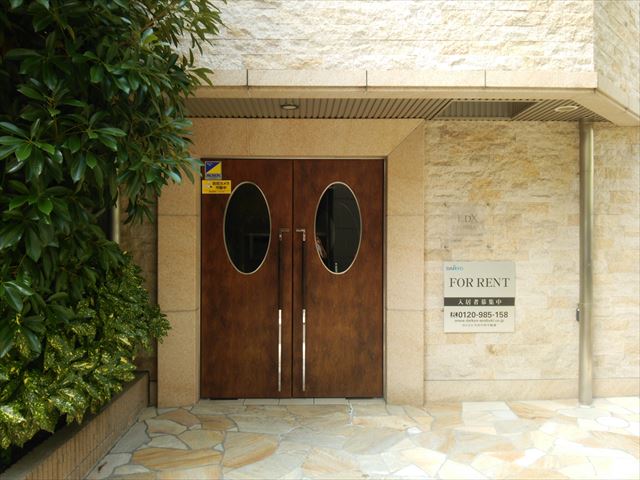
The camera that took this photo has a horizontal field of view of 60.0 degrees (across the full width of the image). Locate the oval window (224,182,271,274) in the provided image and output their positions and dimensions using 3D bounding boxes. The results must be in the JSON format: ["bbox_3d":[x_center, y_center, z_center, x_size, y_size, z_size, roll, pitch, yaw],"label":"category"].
[{"bbox_3d":[-0.678,-0.108,5.219,0.443,0.869,0.050,0,0,-2],"label":"oval window"}]

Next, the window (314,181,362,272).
[{"bbox_3d":[0.172,-0.109,5.246,0.445,0.873,0.050,0,0,-2],"label":"window"}]

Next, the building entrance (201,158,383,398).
[{"bbox_3d":[-0.264,0.365,5.220,1.718,2.258,0.100,0,0,-2],"label":"building entrance"}]

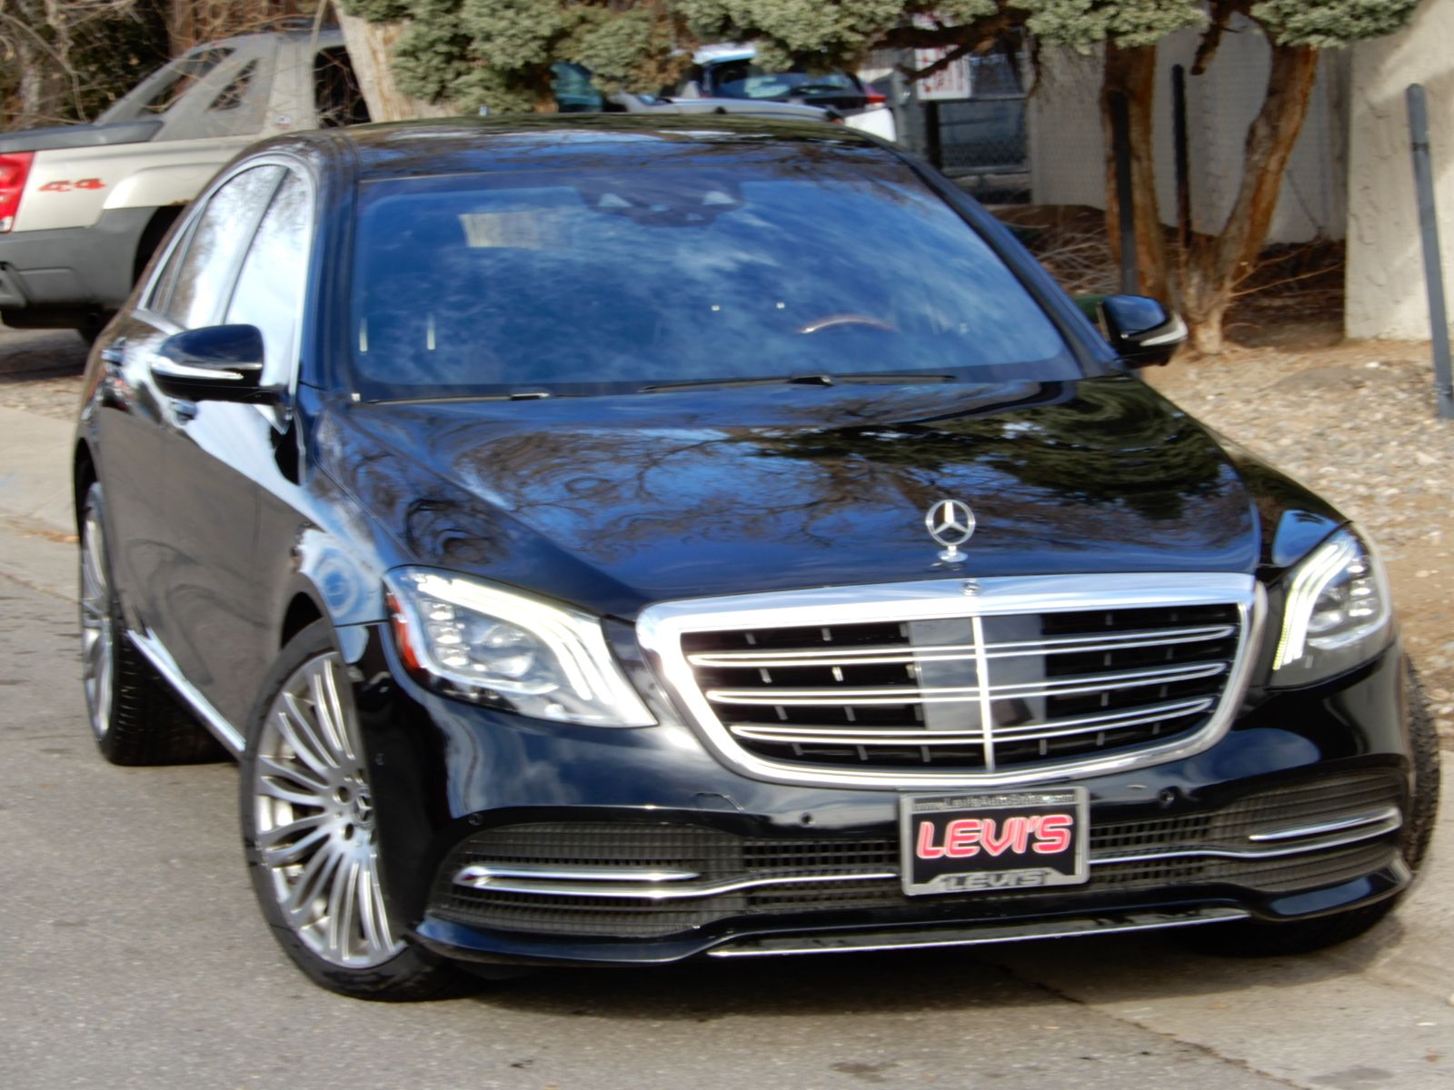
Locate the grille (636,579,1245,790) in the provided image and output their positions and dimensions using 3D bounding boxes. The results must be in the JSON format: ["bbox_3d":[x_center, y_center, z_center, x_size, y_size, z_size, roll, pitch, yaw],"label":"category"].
[{"bbox_3d":[0.390,0.223,7.049,1.050,0.334,0.185,-3,-3,-15],"label":"grille"}]

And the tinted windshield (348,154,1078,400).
[{"bbox_3d":[-0.065,-0.533,8.648,1.460,0.141,0.940,-3,38,-15],"label":"tinted windshield"}]

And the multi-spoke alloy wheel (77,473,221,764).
[{"bbox_3d":[-1.399,0.165,10.654,0.250,0.700,0.700,-3,6,-15],"label":"multi-spoke alloy wheel"}]

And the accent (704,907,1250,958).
[{"bbox_3d":[0.418,0.617,7.017,0.920,0.035,0.090,-3,6,-15],"label":"accent"}]

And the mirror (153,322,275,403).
[{"bbox_3d":[-0.989,-0.346,8.478,0.235,0.160,0.150,-3,6,-15],"label":"mirror"}]

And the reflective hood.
[{"bbox_3d":[0.200,-0.123,7.712,1.600,0.200,1.515,-3,13,-15],"label":"reflective hood"}]

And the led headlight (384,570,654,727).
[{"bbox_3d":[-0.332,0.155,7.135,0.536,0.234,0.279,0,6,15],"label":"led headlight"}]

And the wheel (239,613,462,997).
[{"bbox_3d":[-0.578,0.440,7.630,0.250,0.700,0.700,-6,7,-40],"label":"wheel"}]

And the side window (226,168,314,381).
[{"bbox_3d":[-0.871,-0.537,8.772,0.070,0.432,1.200,20,0,-16],"label":"side window"}]

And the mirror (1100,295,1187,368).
[{"bbox_3d":[0.838,-0.435,8.953,0.235,0.160,0.150,-3,6,-15],"label":"mirror"}]

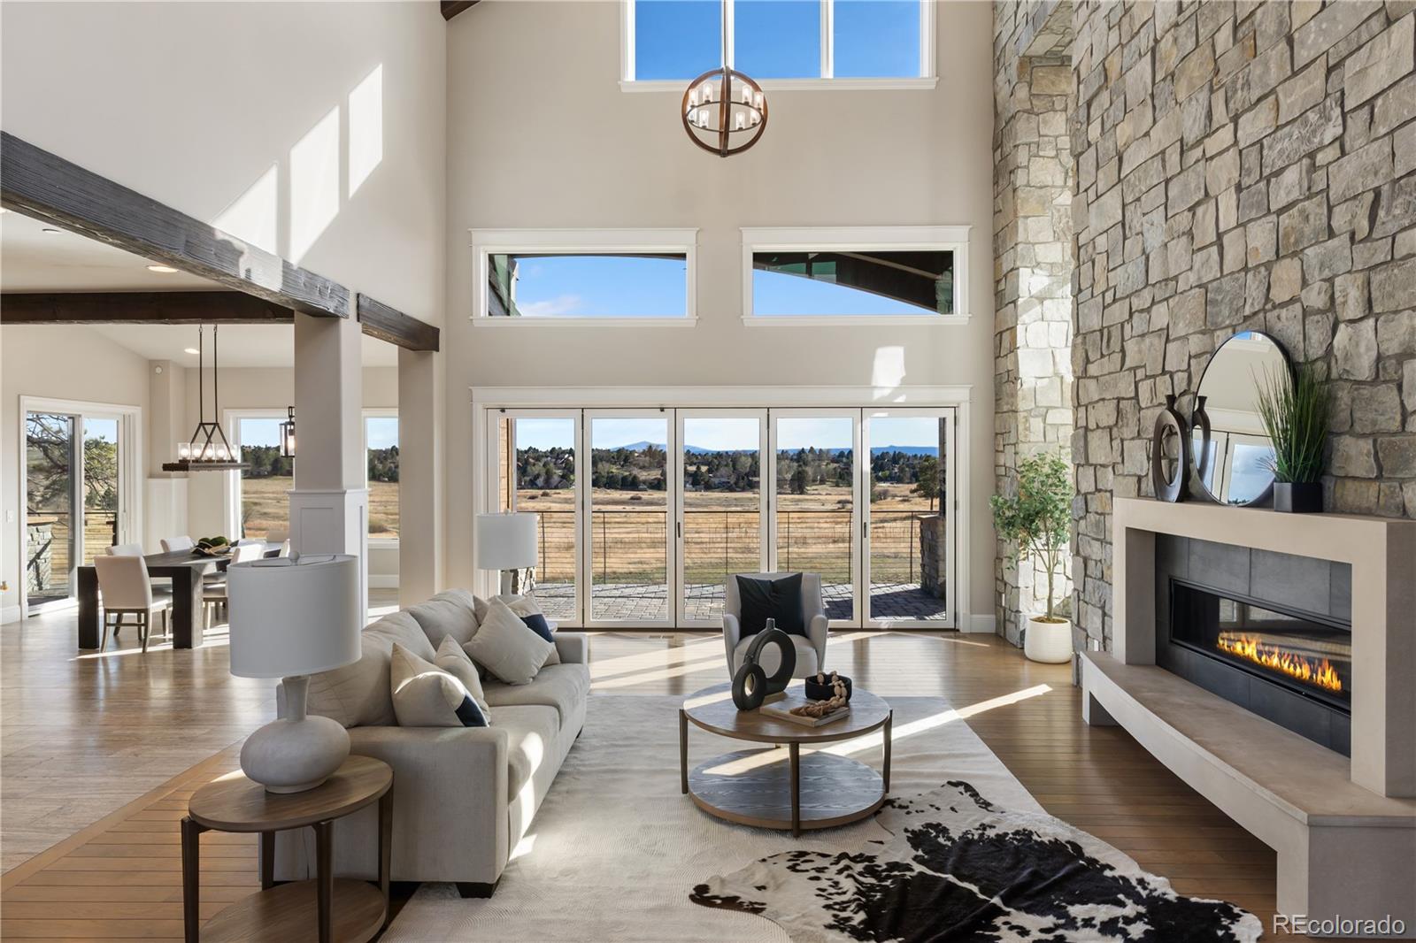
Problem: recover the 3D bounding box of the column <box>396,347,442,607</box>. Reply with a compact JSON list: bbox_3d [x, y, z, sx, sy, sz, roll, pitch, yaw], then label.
[{"bbox_3d":[-2.939,0.236,8.499,0.375,2.880,0.350,0,1,1],"label":"column"}]

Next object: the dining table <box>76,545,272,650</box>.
[{"bbox_3d":[-5.411,1.290,8.991,1.087,0.768,2.300,0,1,1],"label":"dining table"}]

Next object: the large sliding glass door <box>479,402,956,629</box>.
[{"bbox_3d":[0.113,0.479,8.654,4.980,2.385,0.140,0,1,1],"label":"large sliding glass door"}]

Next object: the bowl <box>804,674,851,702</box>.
[{"bbox_3d":[0.680,1.214,4.647,0.260,0.090,0.260,0,1,1],"label":"bowl"}]

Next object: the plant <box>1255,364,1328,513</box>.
[{"bbox_3d":[2.682,-0.151,3.787,0.275,0.673,0.280,0,1,1],"label":"plant"}]

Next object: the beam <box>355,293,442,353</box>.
[{"bbox_3d":[-2.855,-1.314,7.447,0.235,0.238,1.780,0,1,1],"label":"beam"}]

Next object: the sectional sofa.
[{"bbox_3d":[-1.276,1.226,4.405,1.000,0.970,2.215,0,1,1],"label":"sectional sofa"}]

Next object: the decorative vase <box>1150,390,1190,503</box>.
[{"bbox_3d":[2.711,-0.136,4.812,0.075,0.625,0.350,0,1,1],"label":"decorative vase"}]

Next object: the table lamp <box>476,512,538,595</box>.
[{"bbox_3d":[-1.417,0.681,5.861,0.420,0.795,0.420,0,1,1],"label":"table lamp"}]

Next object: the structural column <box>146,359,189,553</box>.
[{"bbox_3d":[-7.523,0.078,11.491,0.380,3.150,0.380,0,1,1],"label":"structural column"}]

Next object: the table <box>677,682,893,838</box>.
[{"bbox_3d":[0.419,1.486,4.385,1.120,0.447,1.120,0,1,1],"label":"table"}]

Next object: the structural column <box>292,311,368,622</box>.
[{"bbox_3d":[-2.983,0.249,6.509,0.430,2.890,0.430,0,1,1],"label":"structural column"}]

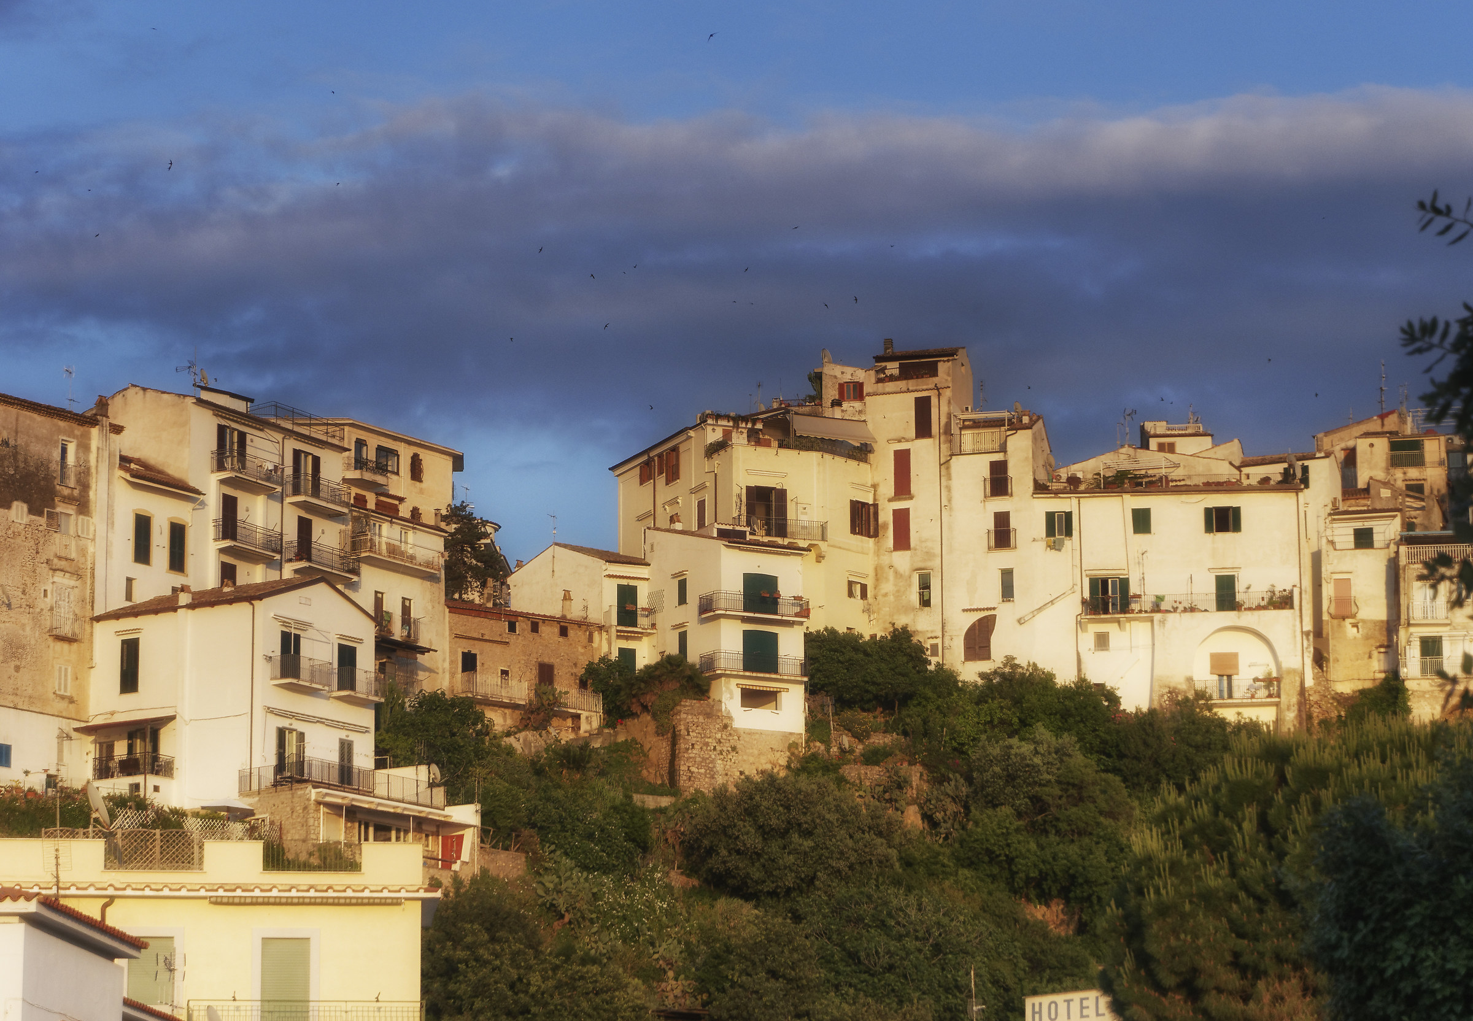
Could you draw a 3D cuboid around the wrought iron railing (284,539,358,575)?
[{"bbox_3d":[-18.668,2.270,192.458,1.000,0.970,4.227,-6,-13,28],"label":"wrought iron railing"}]

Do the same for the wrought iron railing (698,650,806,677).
[{"bbox_3d":[0.796,7.861,213.794,5.137,1.028,1.650,6,-13,-27],"label":"wrought iron railing"}]

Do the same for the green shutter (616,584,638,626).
[{"bbox_3d":[-5.630,4.990,219.071,1.176,2.270,0.080,5,-13,-26],"label":"green shutter"}]

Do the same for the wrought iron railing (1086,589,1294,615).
[{"bbox_3d":[24.419,5.104,229.727,11.047,0.992,0.900,-2,-12,6],"label":"wrought iron railing"}]

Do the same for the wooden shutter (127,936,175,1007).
[{"bbox_3d":[-11.891,9.369,86.500,0.950,1.390,0.060,1,-11,-6],"label":"wooden shutter"}]

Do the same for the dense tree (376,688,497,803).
[{"bbox_3d":[-13.983,11.121,197.959,5.600,5.900,5.000,0,-12,0],"label":"dense tree"}]

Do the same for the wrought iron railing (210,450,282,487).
[{"bbox_3d":[-22.337,-1.906,194.000,1.100,1.020,3.950,-7,-13,29],"label":"wrought iron railing"}]

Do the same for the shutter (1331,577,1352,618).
[{"bbox_3d":[32.476,4.686,228.000,1.000,2.080,0.080,-3,-11,13],"label":"shutter"}]

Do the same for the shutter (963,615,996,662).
[{"bbox_3d":[12.894,6.784,226.000,1.840,2.500,0.100,-4,-12,16],"label":"shutter"}]

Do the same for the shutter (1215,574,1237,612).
[{"bbox_3d":[26.412,4.502,229.275,1.048,2.070,0.080,-2,-12,6],"label":"shutter"}]

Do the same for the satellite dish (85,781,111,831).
[{"bbox_3d":[-12.970,6.015,86.500,0.300,1.020,1.000,-14,-13,5],"label":"satellite dish"}]

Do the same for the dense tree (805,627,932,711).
[{"bbox_3d":[6.750,8.106,218.000,6.500,4.400,5.500,0,-11,0],"label":"dense tree"}]

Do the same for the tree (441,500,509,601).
[{"bbox_3d":[-13.608,2.380,221.939,3.550,6.000,3.400,0,-12,0],"label":"tree"}]

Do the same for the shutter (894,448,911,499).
[{"bbox_3d":[8.811,-1.978,225.000,0.950,2.450,0.080,-4,-11,21],"label":"shutter"}]

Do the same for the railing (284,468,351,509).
[{"bbox_3d":[-18.863,-0.840,192.014,0.990,0.970,4.070,-5,-12,25],"label":"railing"}]

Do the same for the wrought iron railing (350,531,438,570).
[{"bbox_3d":[-16.497,1.989,206.000,1.100,1.020,5.400,-8,-14,32],"label":"wrought iron railing"}]

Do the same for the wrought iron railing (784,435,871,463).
[{"bbox_3d":[4.799,-3.315,224.424,6.098,0.900,0.500,8,-14,-37],"label":"wrought iron railing"}]

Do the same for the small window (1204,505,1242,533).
[{"bbox_3d":[26.363,0.469,231.000,2.050,1.420,0.120,-2,-11,9],"label":"small window"}]

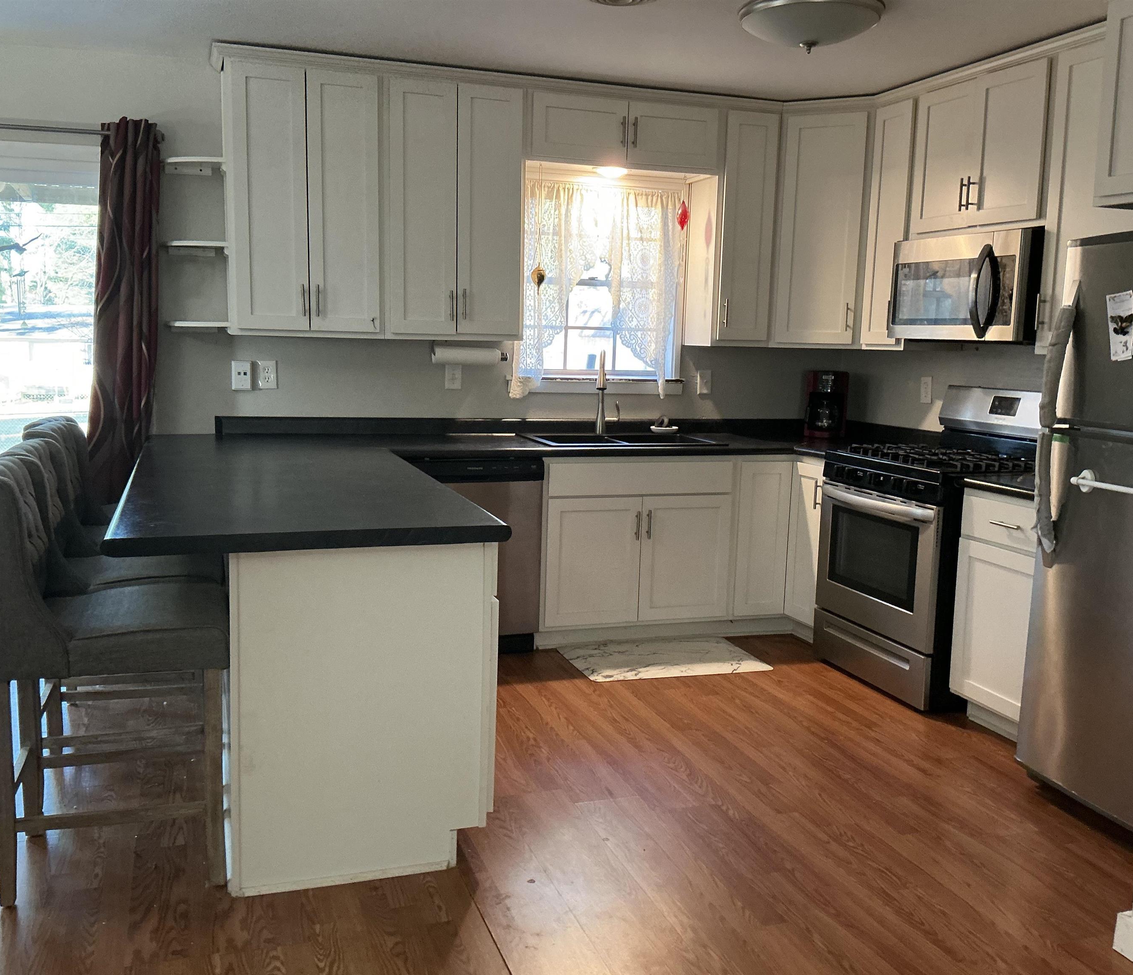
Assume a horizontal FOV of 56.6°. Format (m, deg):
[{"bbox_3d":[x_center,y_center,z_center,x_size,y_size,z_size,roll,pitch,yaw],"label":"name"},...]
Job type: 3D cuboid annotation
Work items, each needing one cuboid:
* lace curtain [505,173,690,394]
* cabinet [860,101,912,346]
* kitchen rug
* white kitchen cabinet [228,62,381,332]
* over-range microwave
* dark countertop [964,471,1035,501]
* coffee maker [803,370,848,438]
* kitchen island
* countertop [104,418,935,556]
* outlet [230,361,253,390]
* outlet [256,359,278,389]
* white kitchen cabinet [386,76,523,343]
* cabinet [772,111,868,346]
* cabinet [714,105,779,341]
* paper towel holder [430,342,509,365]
[{"bbox_3d":[0.144,-0.945,5.050,0.885,1.035,0.080,-2,9,-20],"label":"lace curtain"},{"bbox_3d":[1.561,-1.147,4.688,0.330,1.067,0.327,-1,9,-19],"label":"cabinet"},{"bbox_3d":[0.413,0.737,4.540,0.805,0.012,0.485,-1,9,-19],"label":"kitchen rug"},{"bbox_3d":[-1.109,-1.181,4.433,0.631,1.068,0.335,-2,9,-20],"label":"white kitchen cabinet"},{"bbox_3d":[1.715,-0.797,4.231,0.435,0.422,0.763,-2,9,-20],"label":"over-range microwave"},{"bbox_3d":[1.810,0.021,3.715,0.645,0.040,0.535,-2,9,-20],"label":"dark countertop"},{"bbox_3d":[1.315,-0.430,5.326,0.200,0.335,0.225,4,8,16],"label":"coffee maker"},{"bbox_3d":[-0.970,0.386,3.603,0.923,0.904,2.350,-1,9,-19],"label":"kitchen island"},{"bbox_3d":[0.215,-0.115,3.943,3.409,0.132,2.350,-1,9,-19],"label":"countertop"},{"bbox_3d":[-1.409,-0.487,4.569,0.082,0.125,0.012,-1,9,-19],"label":"outlet"},{"bbox_3d":[-1.318,-0.494,4.639,0.078,0.121,0.009,-2,9,-20],"label":"outlet"},{"bbox_3d":[-0.517,-1.186,4.607,0.614,1.067,0.330,-1,9,-19],"label":"white kitchen cabinet"},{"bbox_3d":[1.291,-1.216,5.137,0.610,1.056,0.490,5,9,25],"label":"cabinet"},{"bbox_3d":[0.793,-1.219,5.062,0.307,1.067,0.330,-1,9,-19],"label":"cabinet"},{"bbox_3d":[-0.438,-0.612,4.772,0.365,0.117,0.120,-2,9,-20],"label":"paper towel holder"}]

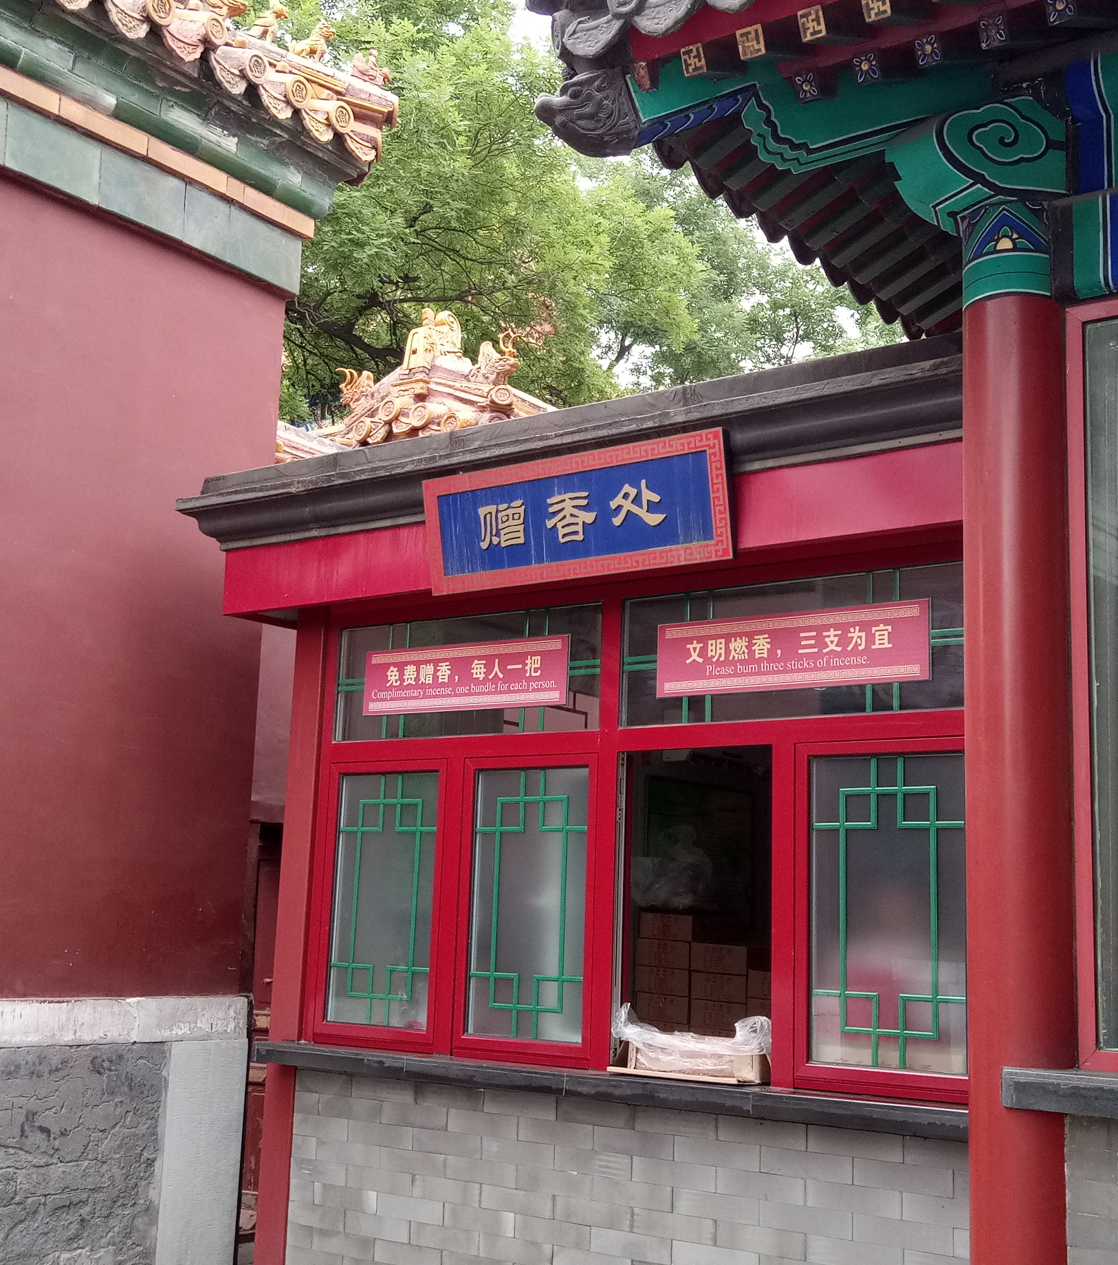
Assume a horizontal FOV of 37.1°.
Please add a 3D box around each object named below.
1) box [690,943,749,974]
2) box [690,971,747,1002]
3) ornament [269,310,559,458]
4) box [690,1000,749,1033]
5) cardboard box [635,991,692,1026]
[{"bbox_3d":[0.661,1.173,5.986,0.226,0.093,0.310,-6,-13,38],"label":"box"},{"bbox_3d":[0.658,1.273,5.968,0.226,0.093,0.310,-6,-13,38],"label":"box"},{"bbox_3d":[-0.824,-1.363,9.500,1.450,0.850,0.750,-5,-12,36],"label":"ornament"},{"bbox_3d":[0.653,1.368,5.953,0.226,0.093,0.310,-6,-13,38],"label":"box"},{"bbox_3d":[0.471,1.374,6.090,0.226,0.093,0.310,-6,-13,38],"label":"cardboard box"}]

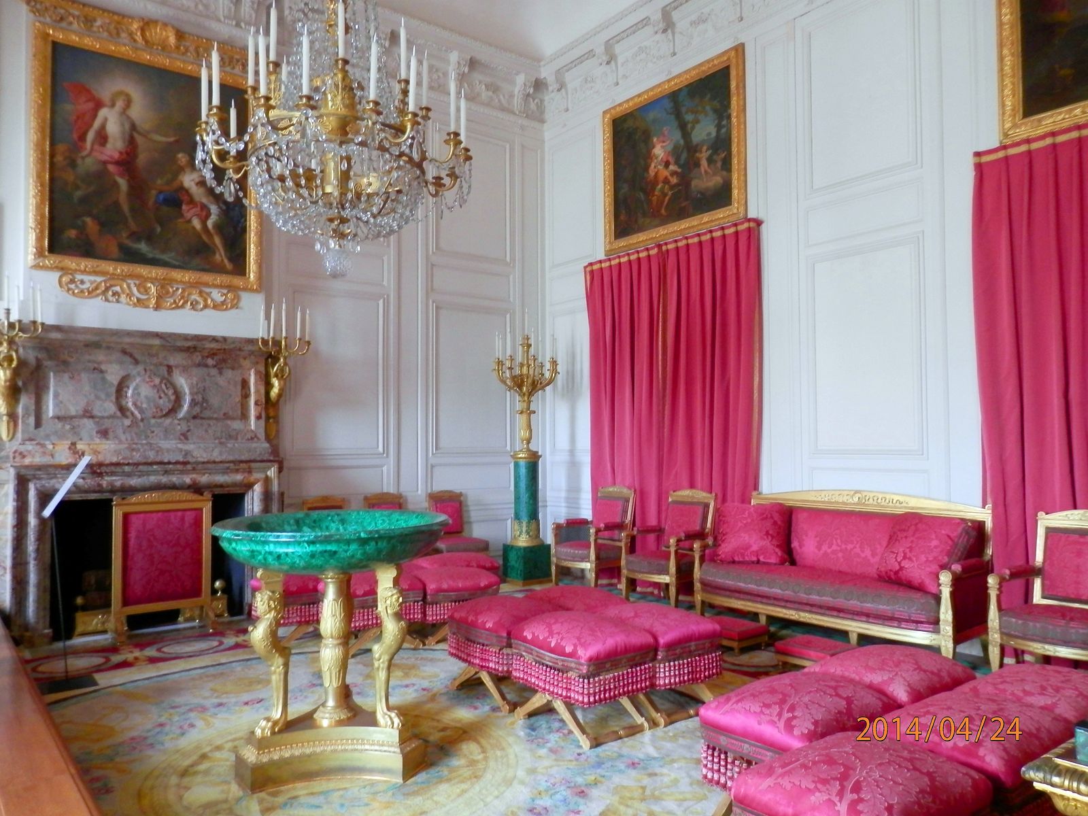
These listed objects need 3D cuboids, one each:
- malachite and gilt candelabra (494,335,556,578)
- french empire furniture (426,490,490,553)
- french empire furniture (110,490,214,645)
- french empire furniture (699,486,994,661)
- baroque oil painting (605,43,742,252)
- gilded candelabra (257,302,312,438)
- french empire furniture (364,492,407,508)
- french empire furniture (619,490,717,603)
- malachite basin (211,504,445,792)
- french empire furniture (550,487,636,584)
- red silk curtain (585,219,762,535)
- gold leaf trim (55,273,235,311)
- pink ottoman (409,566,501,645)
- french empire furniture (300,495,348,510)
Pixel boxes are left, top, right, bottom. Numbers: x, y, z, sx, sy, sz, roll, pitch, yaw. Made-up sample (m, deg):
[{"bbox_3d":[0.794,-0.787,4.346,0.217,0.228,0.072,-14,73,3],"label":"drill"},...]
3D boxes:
[{"bbox_3d":[-0.206,0.542,8.777,0.718,2.774,0.718,1,-3,-37],"label":"malachite and gilt candelabra"},{"bbox_3d":[-0.925,1.424,8.508,0.504,1.004,0.553,1,-3,-37],"label":"french empire furniture"},{"bbox_3d":[-3.035,1.232,6.289,0.728,1.136,0.360,1,-3,-38],"label":"french empire furniture"},{"bbox_3d":[2.294,1.237,6.318,0.698,1.140,2.212,1,-3,-37],"label":"french empire furniture"},{"bbox_3d":[1.233,-2.462,7.789,0.100,1.586,1.883,1,-3,-38],"label":"baroque oil painting"},{"bbox_3d":[-2.344,-0.333,7.117,0.400,1.271,0.440,-1,-2,7],"label":"gilded candelabra"},{"bbox_3d":[-1.403,1.332,7.513,0.490,1.000,0.540,1,-3,-38],"label":"french empire furniture"},{"bbox_3d":[1.169,1.288,7.430,0.620,1.028,0.640,-3,-3,44],"label":"french empire furniture"},{"bbox_3d":[-0.998,1.111,3.762,1.094,1.128,1.094,-1,-2,0],"label":"malachite basin"},{"bbox_3d":[0.530,1.385,8.513,0.640,1.057,0.679,1,-3,-37],"label":"french empire furniture"},{"bbox_3d":[1.189,0.110,7.678,0.200,3.402,2.335,1,-3,-38],"label":"red silk curtain"},{"bbox_3d":[-3.436,-0.985,6.939,1.455,0.247,0.078,1,-3,-37],"label":"gold leaf trim"},{"bbox_3d":[-0.753,1.566,6.419,0.660,0.533,0.485,1,-3,-37],"label":"pink ottoman"},{"bbox_3d":[-1.885,1.322,7.139,0.490,1.000,0.540,1,-3,-38],"label":"french empire furniture"}]

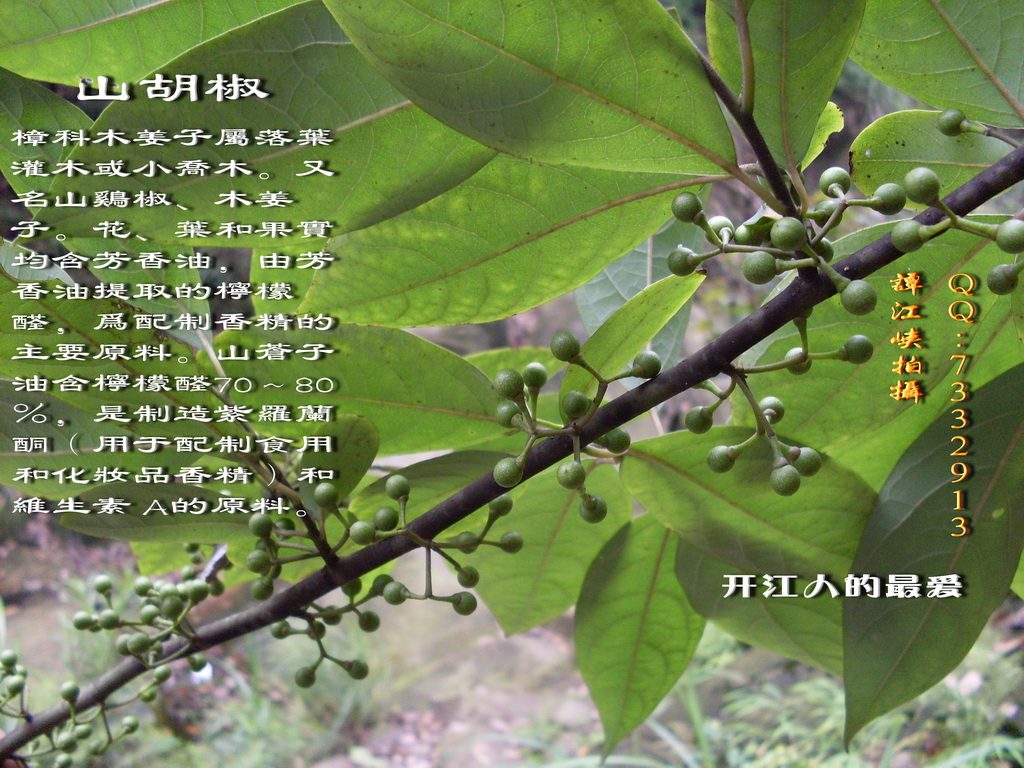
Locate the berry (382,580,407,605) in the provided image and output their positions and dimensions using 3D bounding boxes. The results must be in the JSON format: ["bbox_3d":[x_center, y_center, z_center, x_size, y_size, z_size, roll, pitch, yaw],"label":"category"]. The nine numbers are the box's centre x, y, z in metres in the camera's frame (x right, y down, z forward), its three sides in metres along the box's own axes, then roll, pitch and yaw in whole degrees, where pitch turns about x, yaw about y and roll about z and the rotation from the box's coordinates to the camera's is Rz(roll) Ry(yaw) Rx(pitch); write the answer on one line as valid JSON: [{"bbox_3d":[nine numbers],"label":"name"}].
[{"bbox_3d":[-0.029,0.052,0.281,0.006,0.006,0.006,0,10,0],"label":"berry"}]

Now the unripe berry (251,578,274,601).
[{"bbox_3d":[-0.066,0.055,0.298,0.006,0.006,0.006,0,5,0],"label":"unripe berry"}]

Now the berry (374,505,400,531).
[{"bbox_3d":[-0.031,0.033,0.275,0.006,0.006,0.006,0,5,0],"label":"berry"}]

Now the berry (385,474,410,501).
[{"bbox_3d":[-0.028,0.025,0.272,0.006,0.006,0.006,0,5,0],"label":"berry"}]

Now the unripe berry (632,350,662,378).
[{"bbox_3d":[0.029,-0.004,0.239,0.006,0.006,0.006,0,10,0],"label":"unripe berry"}]

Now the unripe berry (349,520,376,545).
[{"bbox_3d":[-0.036,0.036,0.272,0.006,0.006,0.006,0,10,0],"label":"unripe berry"}]

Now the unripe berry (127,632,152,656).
[{"bbox_3d":[-0.105,0.073,0.317,0.006,0.006,0.006,0,5,0],"label":"unripe berry"}]

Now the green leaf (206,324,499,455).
[{"bbox_3d":[-0.043,0.002,0.312,0.110,0.037,0.012,10,28,30],"label":"green leaf"}]

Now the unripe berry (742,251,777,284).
[{"bbox_3d":[0.044,-0.021,0.202,0.006,0.006,0.006,0,10,0],"label":"unripe berry"}]

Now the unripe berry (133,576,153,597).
[{"bbox_3d":[-0.121,0.066,0.369,0.006,0.006,0.006,0,5,0],"label":"unripe berry"}]

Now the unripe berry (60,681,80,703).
[{"bbox_3d":[-0.137,0.095,0.348,0.006,0.006,0.006,0,10,0],"label":"unripe berry"}]

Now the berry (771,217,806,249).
[{"bbox_3d":[0.048,-0.026,0.197,0.006,0.006,0.006,0,10,0],"label":"berry"}]

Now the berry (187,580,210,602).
[{"bbox_3d":[-0.091,0.060,0.327,0.006,0.006,0.006,0,5,0],"label":"berry"}]

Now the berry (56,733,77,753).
[{"bbox_3d":[-0.138,0.111,0.349,0.006,0.006,0.006,0,5,0],"label":"berry"}]

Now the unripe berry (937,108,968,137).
[{"bbox_3d":[0.087,-0.051,0.221,0.006,0.006,0.006,0,5,0],"label":"unripe berry"}]

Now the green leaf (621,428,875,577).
[{"bbox_3d":[0.066,0.033,0.289,0.092,0.039,0.012,25,24,-14],"label":"green leaf"}]

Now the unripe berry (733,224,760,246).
[{"bbox_3d":[0.049,-0.031,0.232,0.006,0.006,0.006,0,10,0],"label":"unripe berry"}]

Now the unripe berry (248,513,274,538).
[{"bbox_3d":[-0.062,0.035,0.277,0.006,0.006,0.006,0,10,0],"label":"unripe berry"}]

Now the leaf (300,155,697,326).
[{"bbox_3d":[-0.002,-0.034,0.270,0.115,0.041,0.014,-16,26,21],"label":"leaf"}]

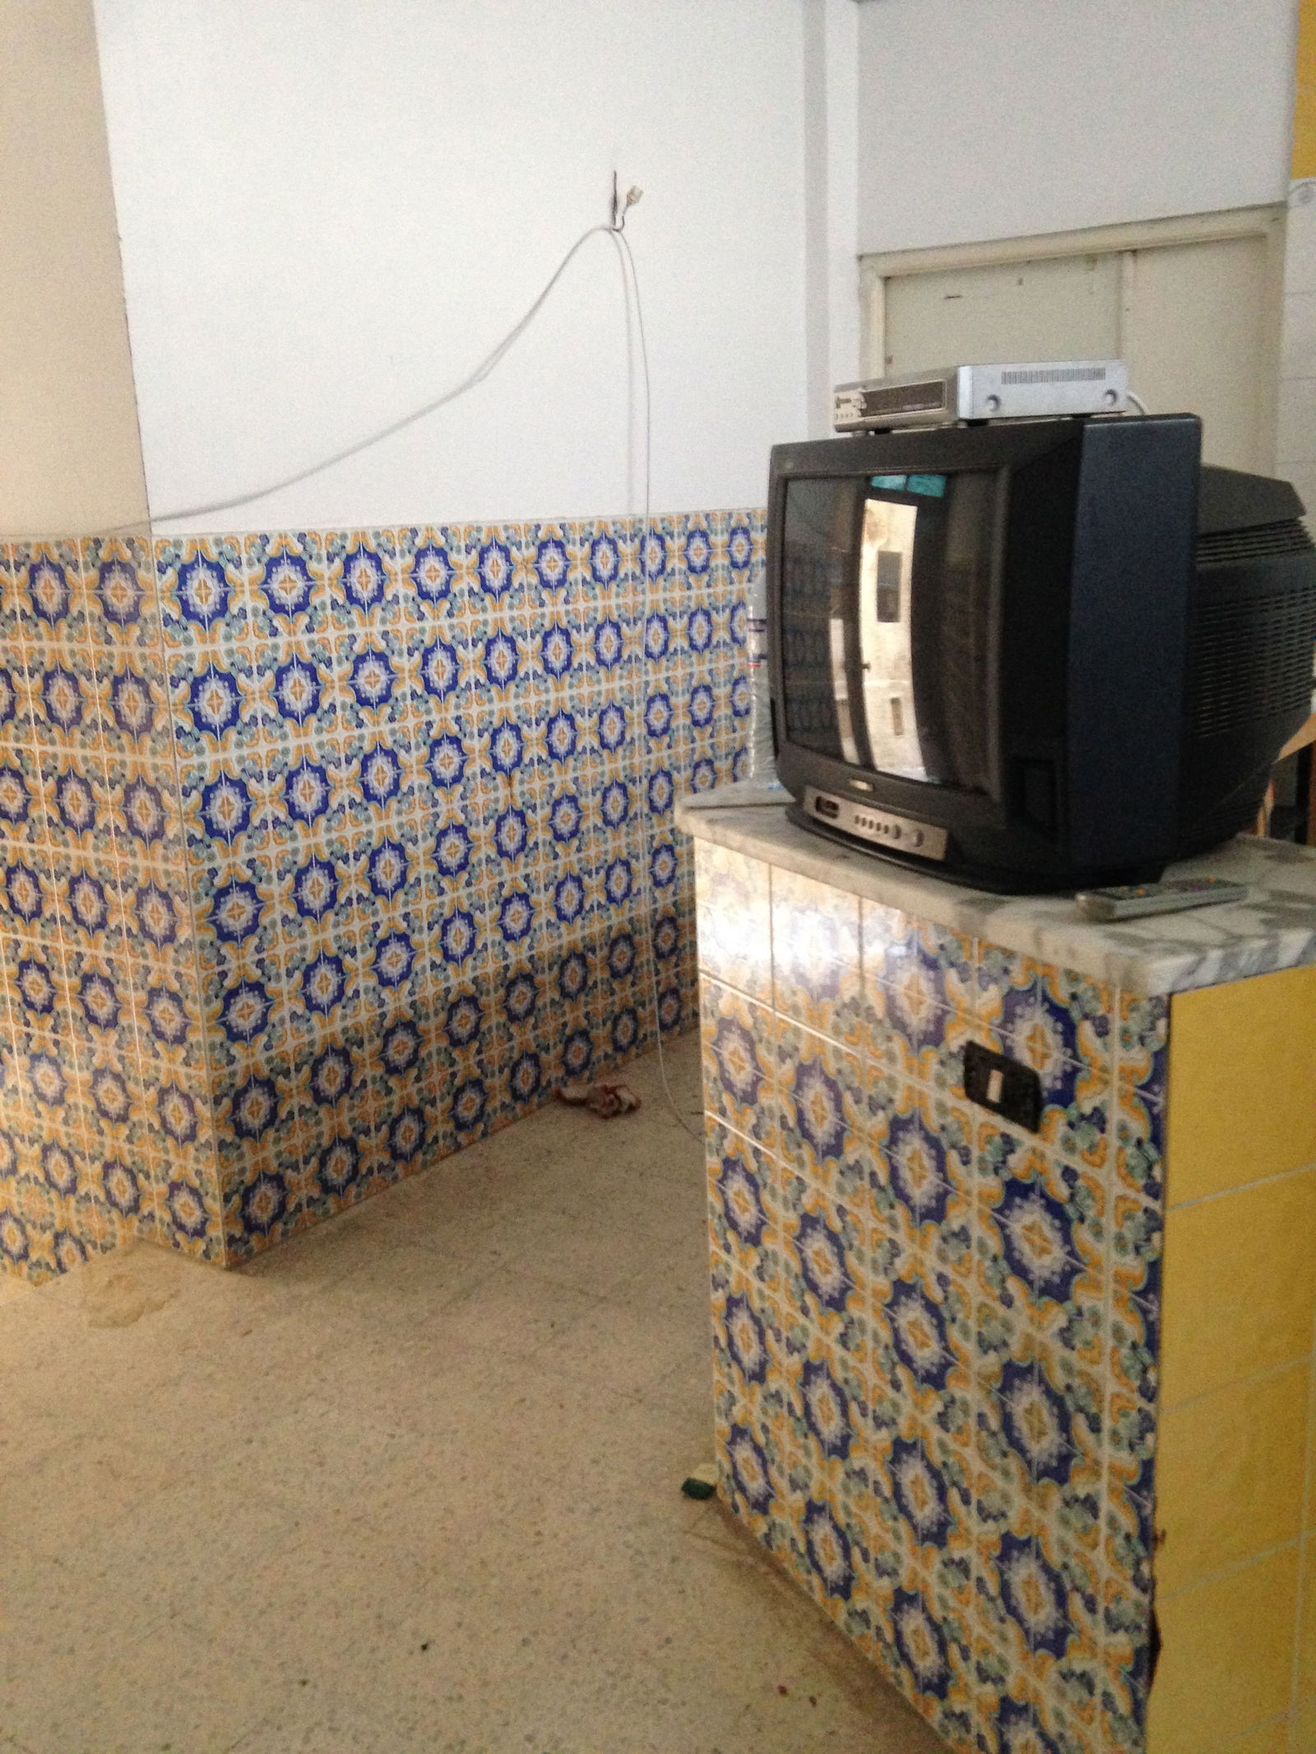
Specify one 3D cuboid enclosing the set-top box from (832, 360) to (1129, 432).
[{"bbox_3d":[0.370,-0.560,1.968,0.208,0.058,0.312,-6,14,-18],"label":"set-top box"}]

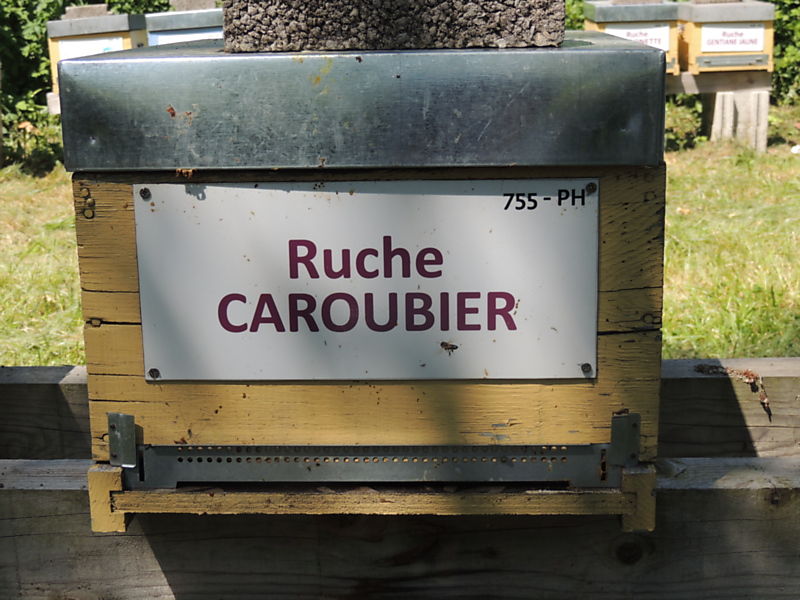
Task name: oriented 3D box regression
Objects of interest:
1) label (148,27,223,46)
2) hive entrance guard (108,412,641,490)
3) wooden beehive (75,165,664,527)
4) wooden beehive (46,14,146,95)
[{"bbox_3d":[-1.049,-1.278,6.435,0.336,0.149,0.010,-3,13,4],"label":"label"},{"bbox_3d":[-0.021,0.115,0.950,0.398,0.062,0.020,0,13,3],"label":"hive entrance guard"},{"bbox_3d":[-0.012,-0.015,1.169,0.427,0.273,0.492,0,13,3],"label":"wooden beehive"},{"bbox_3d":[-1.551,-1.304,6.700,0.434,0.354,0.492,-3,13,4],"label":"wooden beehive"}]

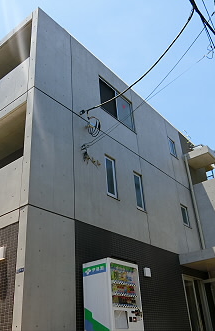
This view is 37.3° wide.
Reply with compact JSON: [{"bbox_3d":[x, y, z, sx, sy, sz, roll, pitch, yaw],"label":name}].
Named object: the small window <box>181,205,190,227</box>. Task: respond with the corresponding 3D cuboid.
[{"bbox_3d":[2.799,1.858,11.497,0.100,0.742,0.534,-24,-34,31],"label":"small window"}]

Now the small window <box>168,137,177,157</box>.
[{"bbox_3d":[2.622,-0.678,12.928,0.100,0.742,0.539,-24,-34,31],"label":"small window"}]

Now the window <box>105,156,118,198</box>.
[{"bbox_3d":[0.086,0.331,8.434,0.100,1.143,0.441,-24,-34,31],"label":"window"}]

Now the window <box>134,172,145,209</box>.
[{"bbox_3d":[0.922,0.794,9.382,0.100,1.148,0.464,-24,-34,31],"label":"window"}]

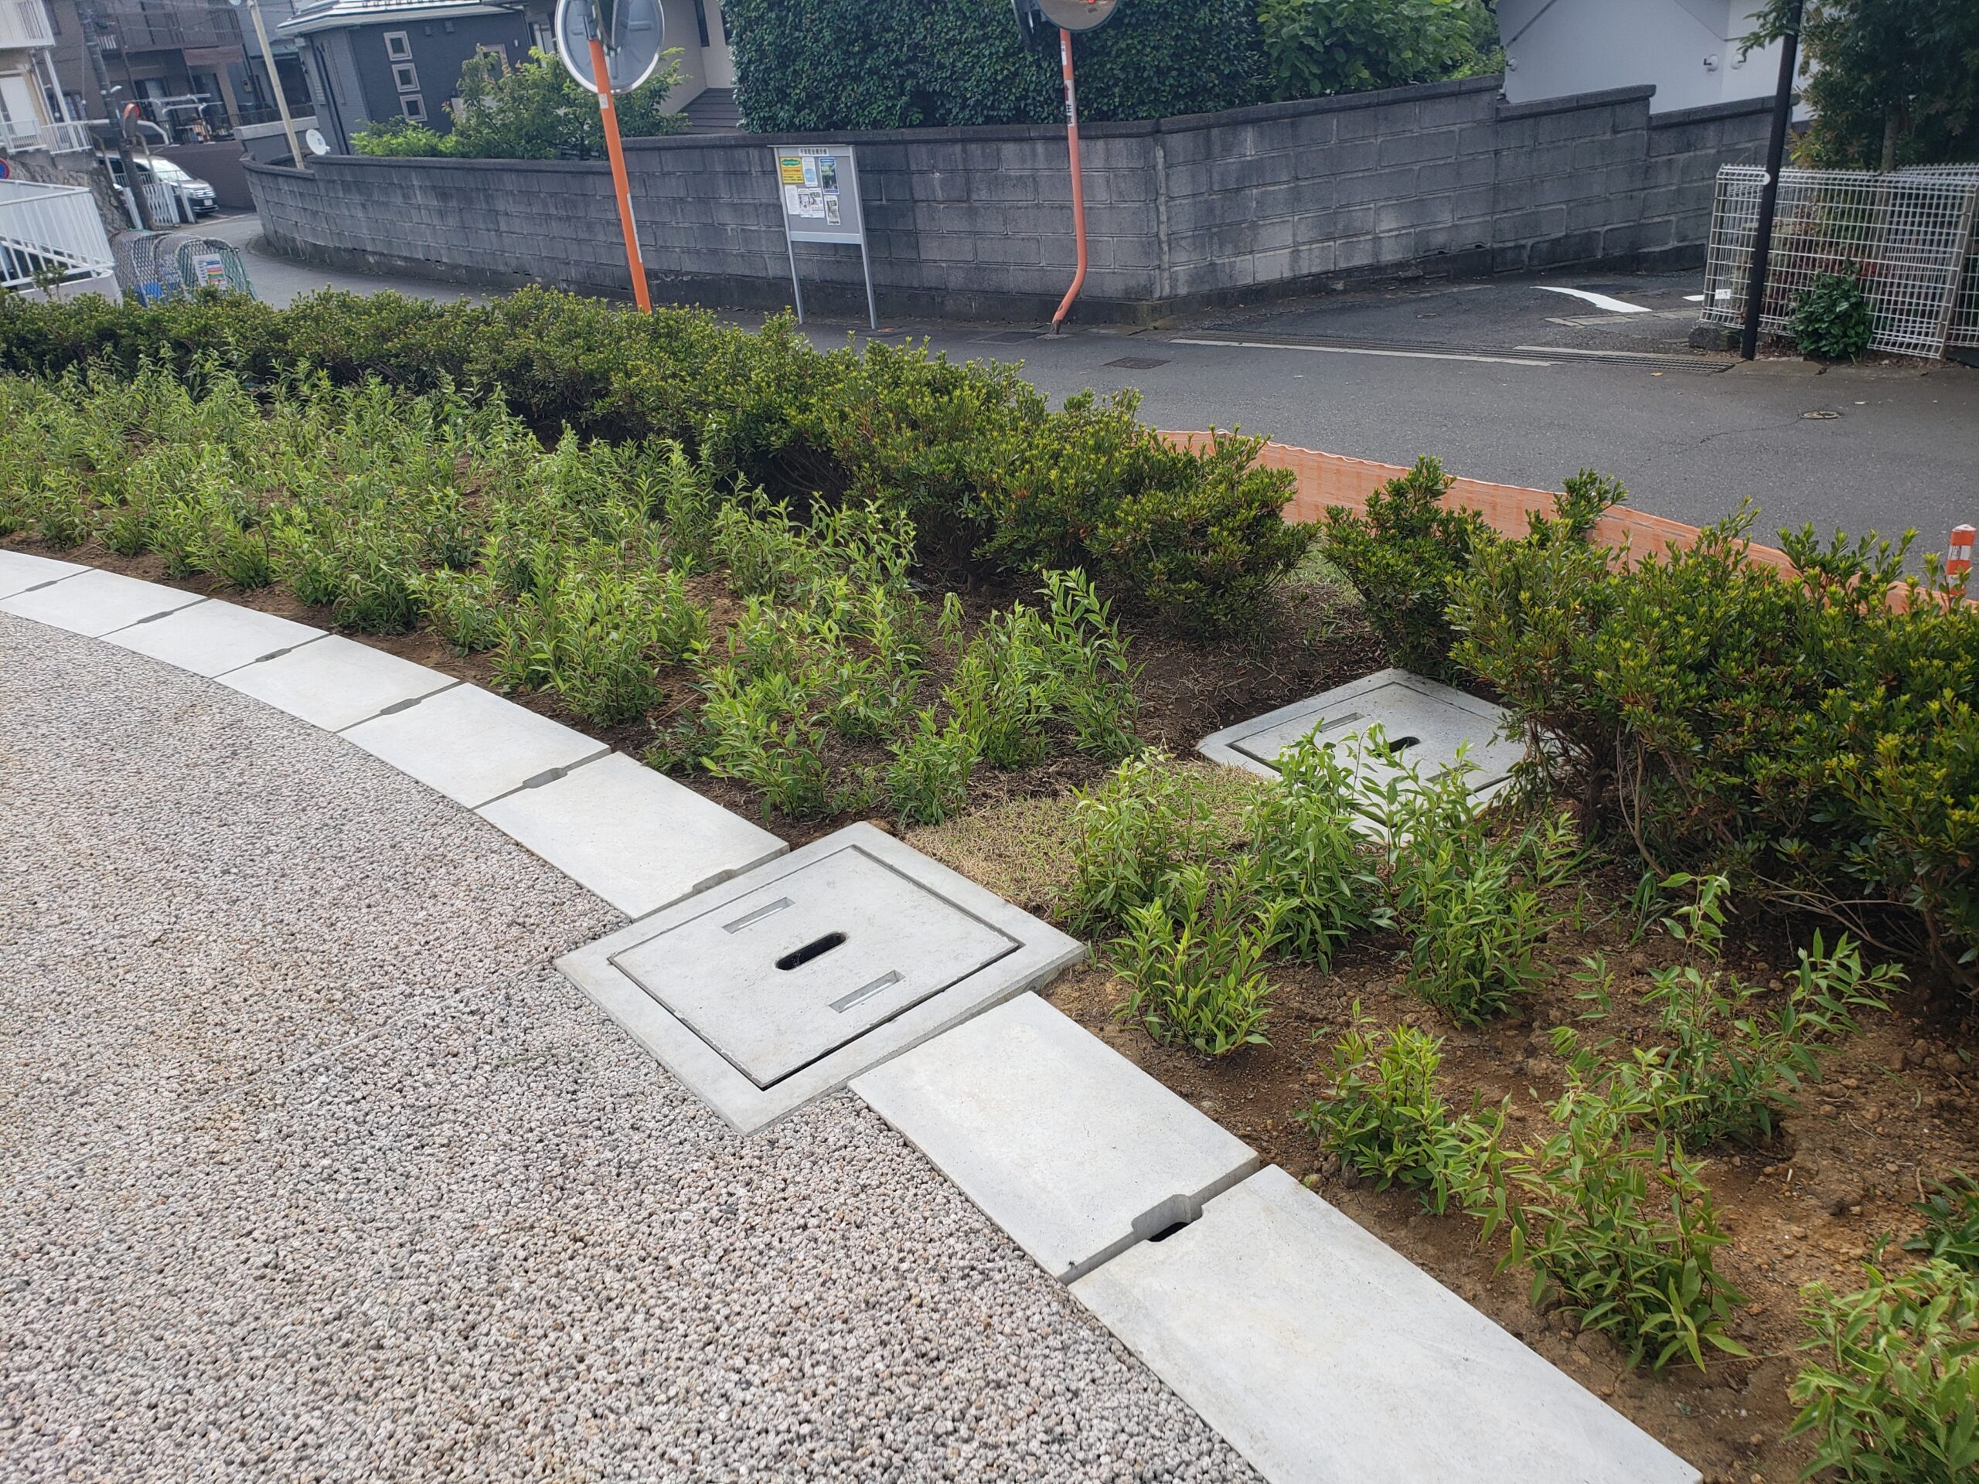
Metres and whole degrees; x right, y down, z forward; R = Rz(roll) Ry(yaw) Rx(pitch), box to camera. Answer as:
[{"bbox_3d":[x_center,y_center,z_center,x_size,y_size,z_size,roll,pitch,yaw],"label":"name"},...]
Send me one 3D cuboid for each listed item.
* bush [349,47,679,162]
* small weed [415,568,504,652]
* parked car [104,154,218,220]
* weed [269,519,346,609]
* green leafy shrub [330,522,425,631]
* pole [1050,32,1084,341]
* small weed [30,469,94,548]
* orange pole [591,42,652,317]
[{"bbox_3d":[-6.629,-8.901,21.000,5.000,1.800,2.400,20,36,41],"label":"bush"},{"bbox_3d":[-1.326,-0.333,3.713,0.211,0.211,0.190,-6,26,0],"label":"small weed"},{"bbox_3d":[-23.082,-14.939,40.640,4.450,1.580,1.720,5,28,21],"label":"parked car"},{"bbox_3d":[-2.017,-0.530,4.400,0.188,0.268,0.178,-17,29,-22],"label":"weed"},{"bbox_3d":[-1.614,-0.429,3.880,0.217,0.289,0.196,-6,26,0],"label":"green leafy shrub"},{"bbox_3d":[0.671,-5.266,13.844,0.380,2.850,0.140,-4,27,4],"label":"pole"},{"bbox_3d":[-3.256,-0.819,5.218,0.164,0.276,0.155,-21,30,-28],"label":"small weed"},{"bbox_3d":[-2.658,-3.899,10.920,0.102,2.300,0.102,-6,25,0],"label":"orange pole"}]

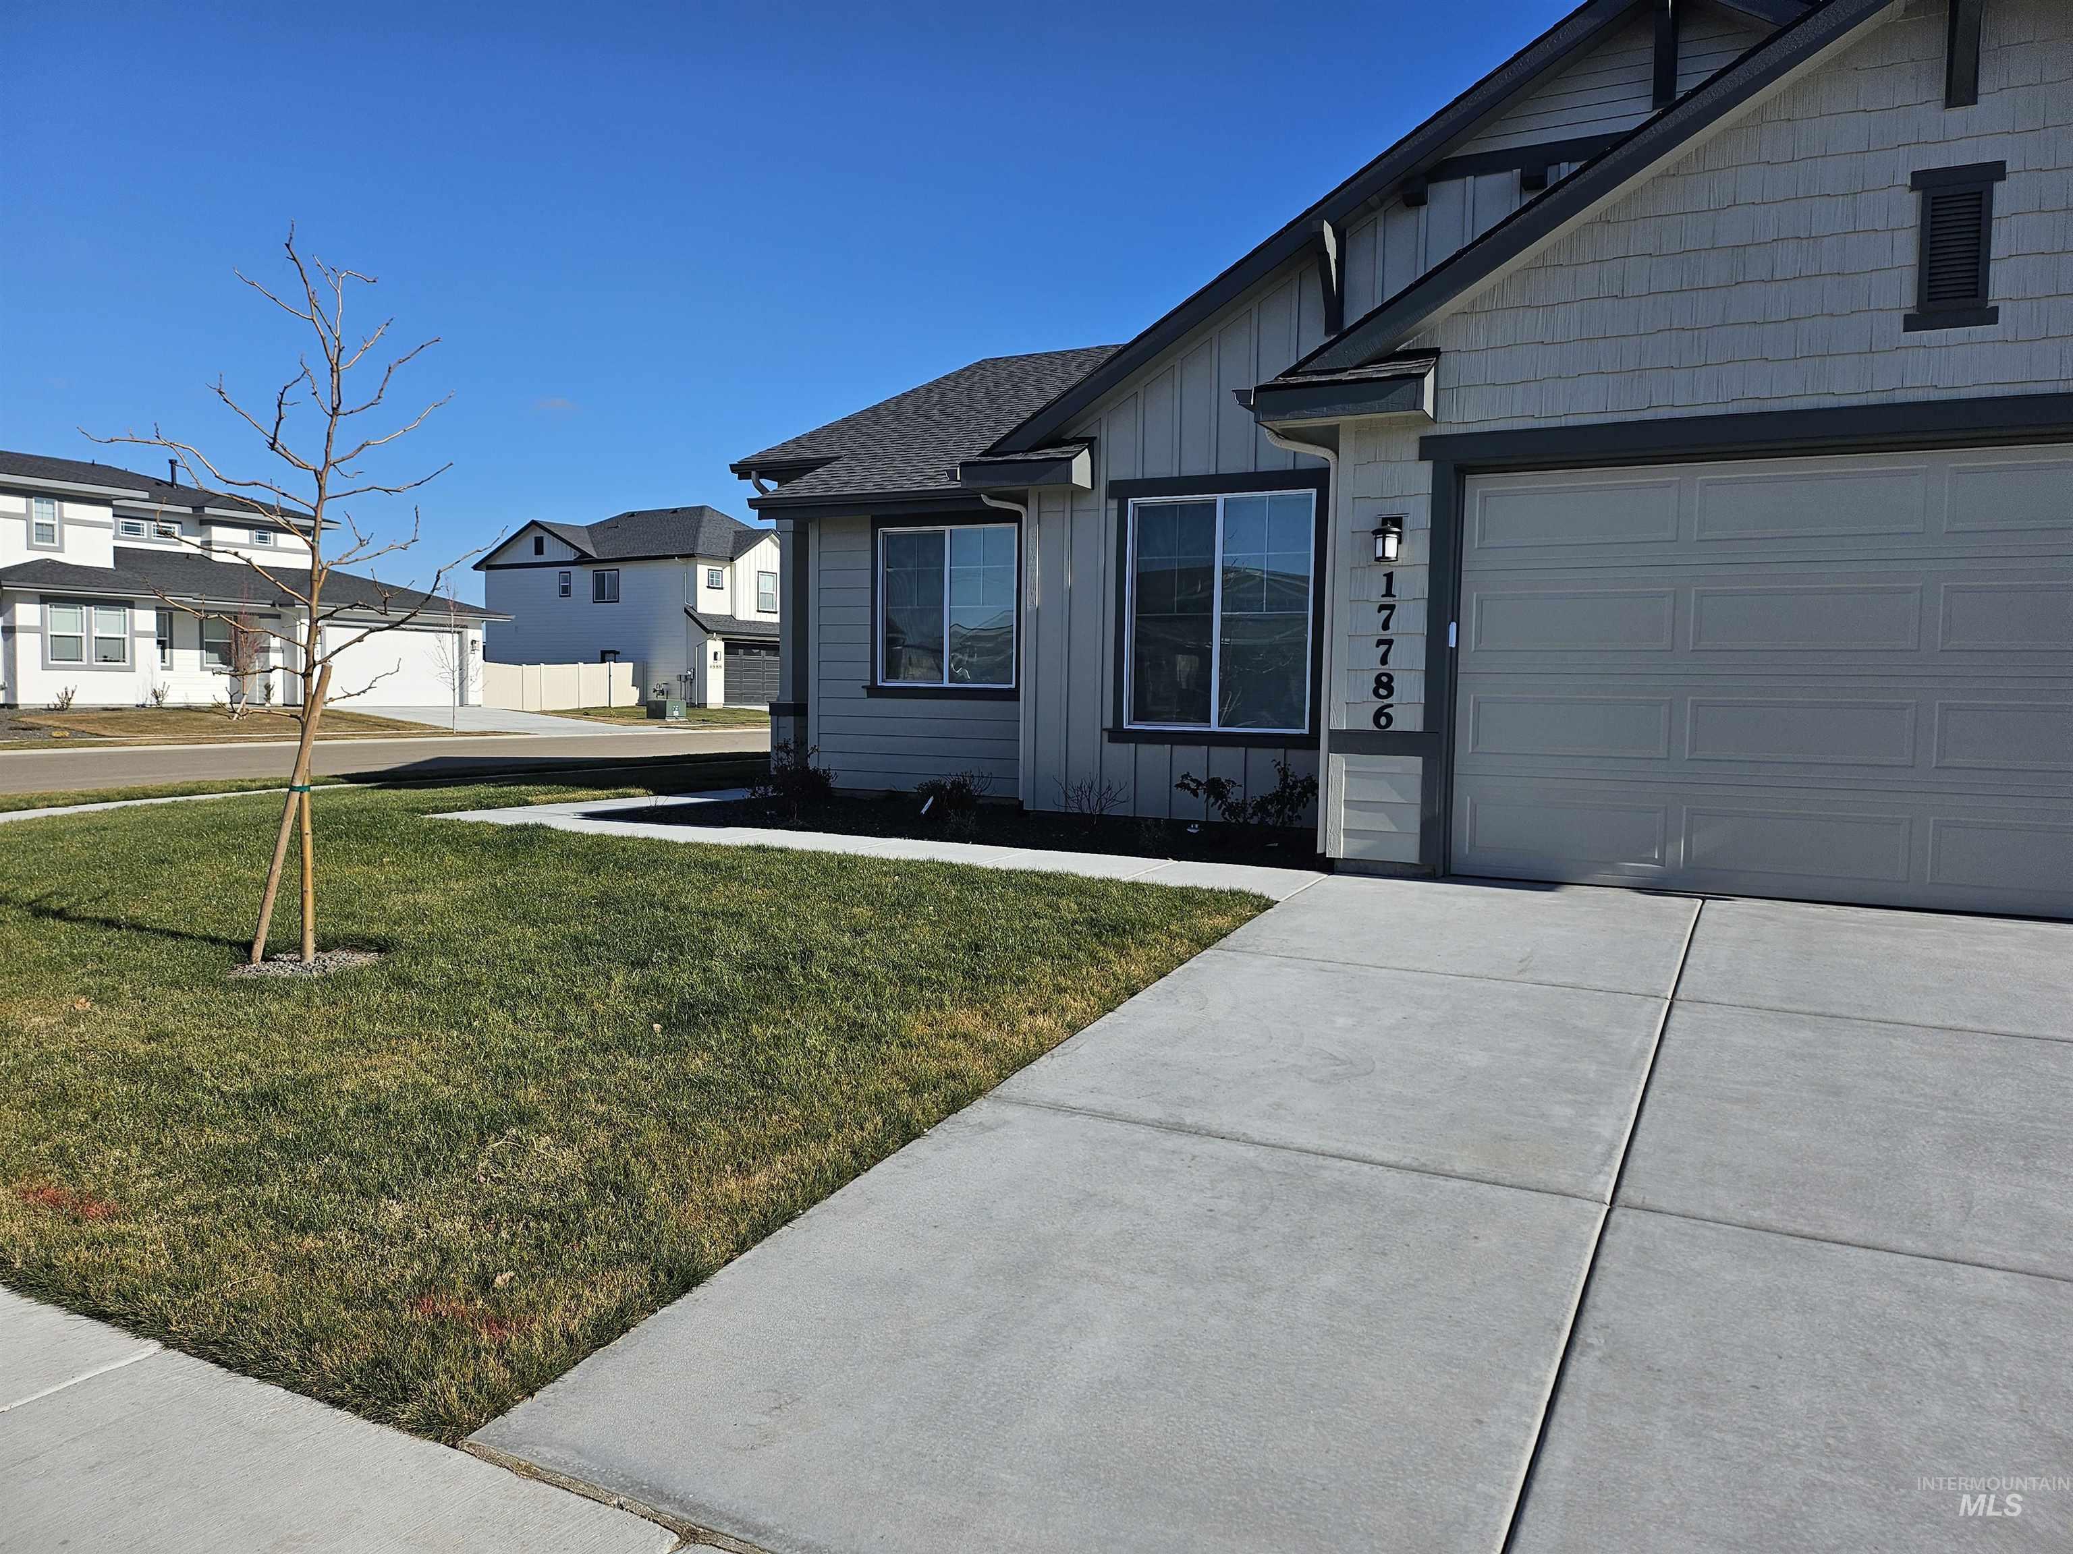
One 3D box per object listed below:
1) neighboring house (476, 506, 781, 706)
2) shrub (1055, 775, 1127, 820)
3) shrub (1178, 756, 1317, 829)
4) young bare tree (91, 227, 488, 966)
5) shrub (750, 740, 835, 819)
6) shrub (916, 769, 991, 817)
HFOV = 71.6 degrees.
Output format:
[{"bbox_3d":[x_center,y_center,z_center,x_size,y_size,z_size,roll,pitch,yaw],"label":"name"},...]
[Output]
[{"bbox_3d":[-15.566,-7.841,65.430,14.874,8.986,13.200,3,4,33],"label":"neighboring house"},{"bbox_3d":[0.436,0.167,11.377,0.551,0.397,0.450,1,4,2],"label":"shrub"},{"bbox_3d":[1.571,0.127,10.769,1.092,0.534,0.700,1,4,8],"label":"shrub"},{"bbox_3d":[-3.564,-0.861,6.987,1.698,3.542,1.562,-1,4,-27],"label":"young bare tree"},{"bbox_3d":[-2.111,0.007,12.450,0.730,0.645,0.650,0,4,-10],"label":"shrub"},{"bbox_3d":[-0.697,0.140,12.125,0.642,0.403,0.550,1,4,-3],"label":"shrub"}]

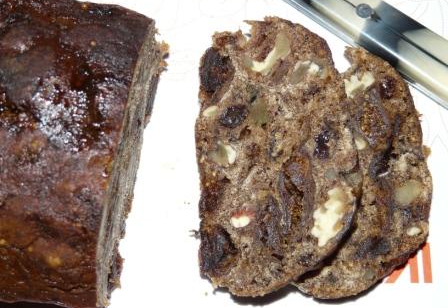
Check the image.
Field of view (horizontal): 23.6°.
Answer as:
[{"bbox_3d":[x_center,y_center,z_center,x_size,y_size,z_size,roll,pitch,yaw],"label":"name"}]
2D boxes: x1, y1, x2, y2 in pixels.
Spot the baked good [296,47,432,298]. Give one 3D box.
[{"bbox_3d":[0.060,0.009,0.465,0.064,0.011,0.109,5,85,0],"label":"baked good"}]

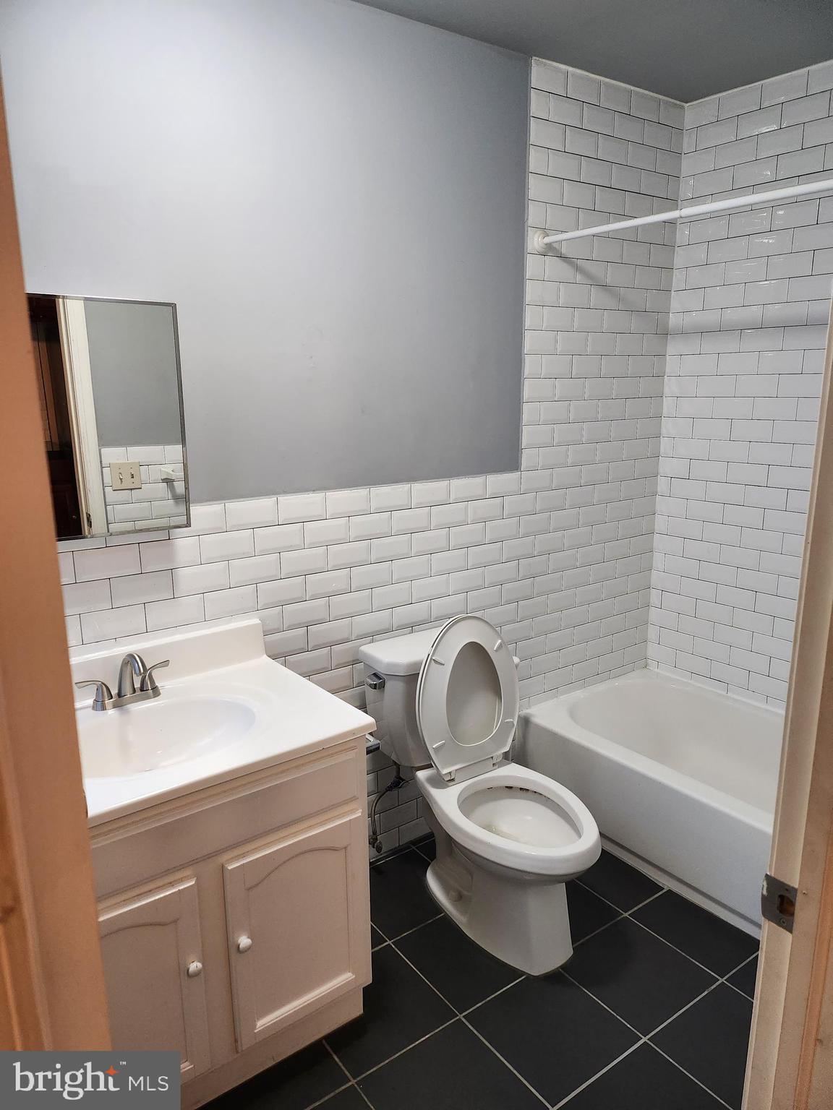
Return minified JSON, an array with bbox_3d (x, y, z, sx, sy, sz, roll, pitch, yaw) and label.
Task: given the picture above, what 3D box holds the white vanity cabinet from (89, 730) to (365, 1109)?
[{"bbox_3d":[-0.564,0.768,1.783,0.747,0.795,0.566,-10,16,-35],"label":"white vanity cabinet"}]

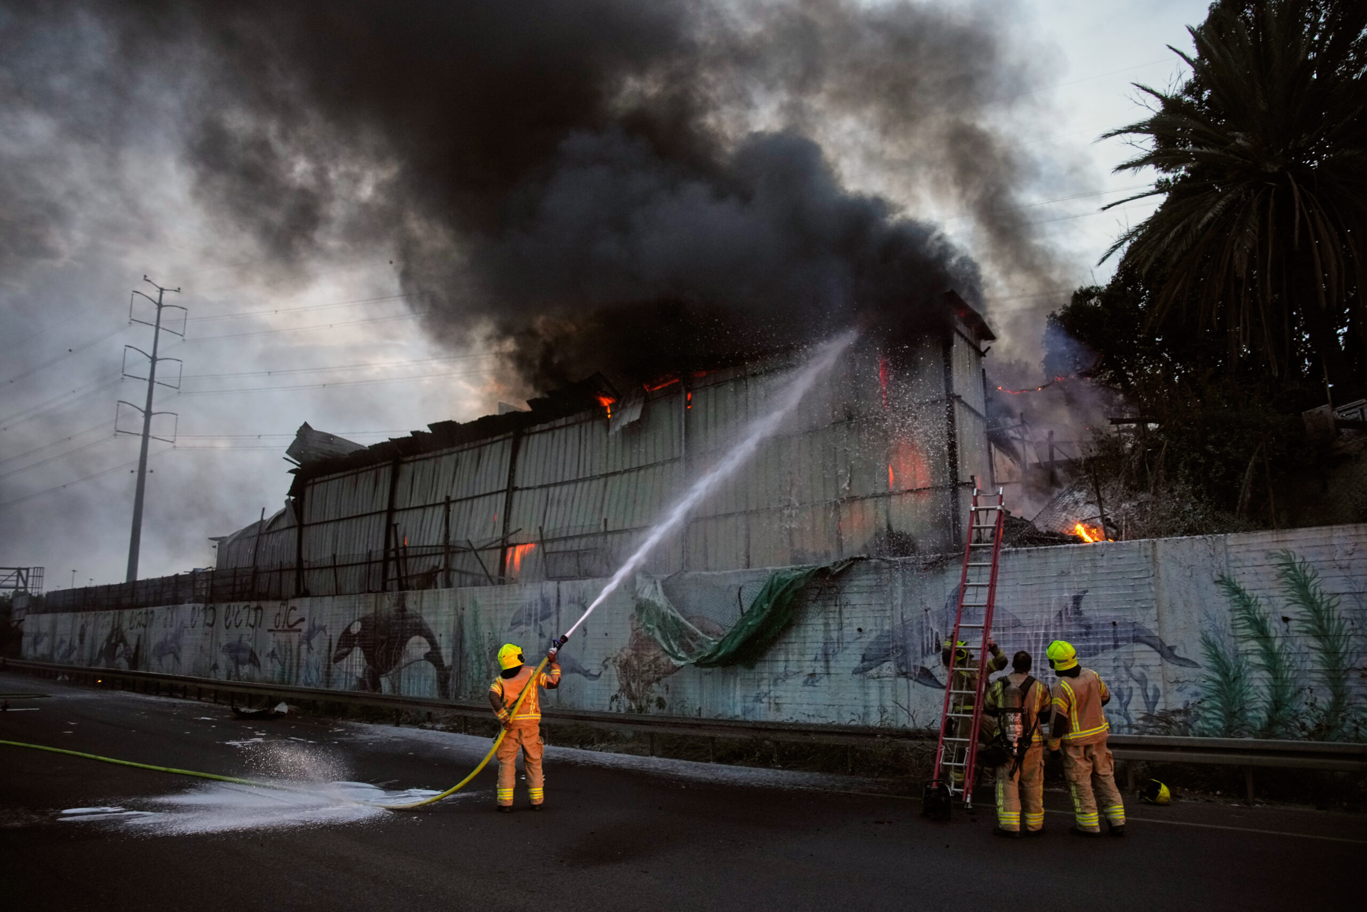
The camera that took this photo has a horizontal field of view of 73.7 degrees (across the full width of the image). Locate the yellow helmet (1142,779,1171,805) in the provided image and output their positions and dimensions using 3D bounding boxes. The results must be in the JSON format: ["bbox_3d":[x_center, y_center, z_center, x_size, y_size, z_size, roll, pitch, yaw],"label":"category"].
[{"bbox_3d":[5.445,3.867,10.500,0.270,0.250,0.310,14,-3,29],"label":"yellow helmet"}]

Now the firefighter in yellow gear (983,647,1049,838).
[{"bbox_3d":[3.343,2.861,9.161,0.620,1.770,0.540,-4,-11,21],"label":"firefighter in yellow gear"}]

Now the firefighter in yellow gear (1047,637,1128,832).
[{"bbox_3d":[3.982,2.811,9.169,0.660,1.860,0.500,-1,-11,7],"label":"firefighter in yellow gear"}]

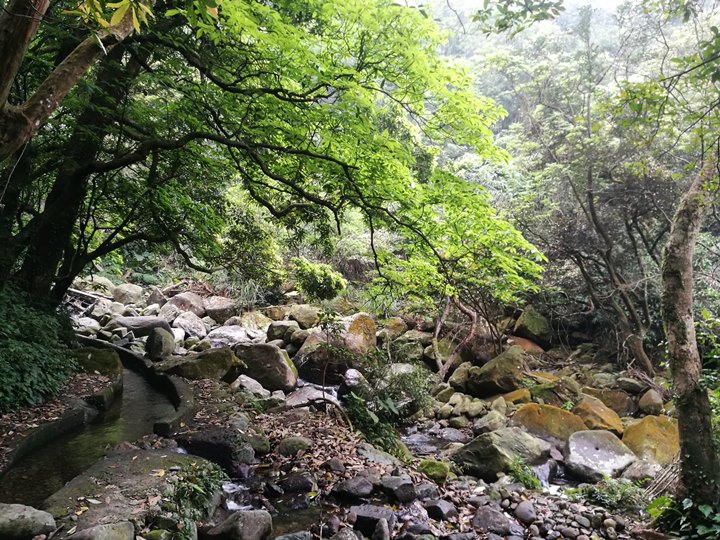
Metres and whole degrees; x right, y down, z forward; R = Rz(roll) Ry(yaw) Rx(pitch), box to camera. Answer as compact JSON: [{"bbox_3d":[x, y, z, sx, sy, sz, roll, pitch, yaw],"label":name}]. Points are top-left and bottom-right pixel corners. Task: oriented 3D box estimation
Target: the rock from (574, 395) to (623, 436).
[{"bbox_3d":[2.888,1.762,6.800,0.640,0.480,0.500,1,4,23],"label":"rock"}]

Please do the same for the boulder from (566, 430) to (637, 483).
[{"bbox_3d":[2.291,1.777,5.350,0.680,0.430,0.520,1,3,23],"label":"boulder"}]

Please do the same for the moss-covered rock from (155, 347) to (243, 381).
[{"bbox_3d":[-2.544,1.482,8.900,1.400,0.480,0.800,-1,4,-16],"label":"moss-covered rock"}]

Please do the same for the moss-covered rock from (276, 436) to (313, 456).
[{"bbox_3d":[-0.577,1.560,4.950,0.310,0.150,0.240,0,5,0],"label":"moss-covered rock"}]

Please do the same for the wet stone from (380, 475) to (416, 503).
[{"bbox_3d":[0.288,1.634,4.200,0.260,0.170,0.220,0,2,4],"label":"wet stone"}]

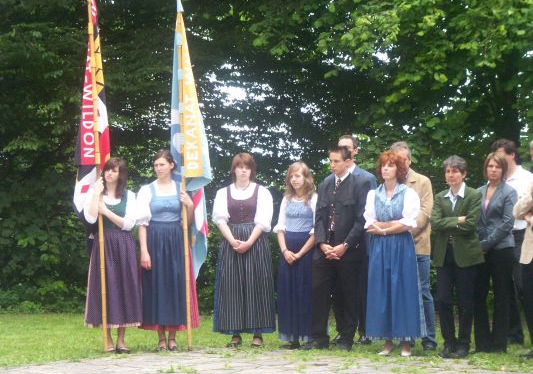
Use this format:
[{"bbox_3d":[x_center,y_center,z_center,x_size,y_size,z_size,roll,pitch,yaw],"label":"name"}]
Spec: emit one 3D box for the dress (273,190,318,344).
[{"bbox_3d":[0.265,0.704,15.650,0.420,1.294,0.360,0,1,13],"label":"dress"}]

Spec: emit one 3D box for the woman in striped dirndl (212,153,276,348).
[{"bbox_3d":[-0.195,0.562,15.950,0.540,1.717,0.460,0,0,-2],"label":"woman in striped dirndl"}]

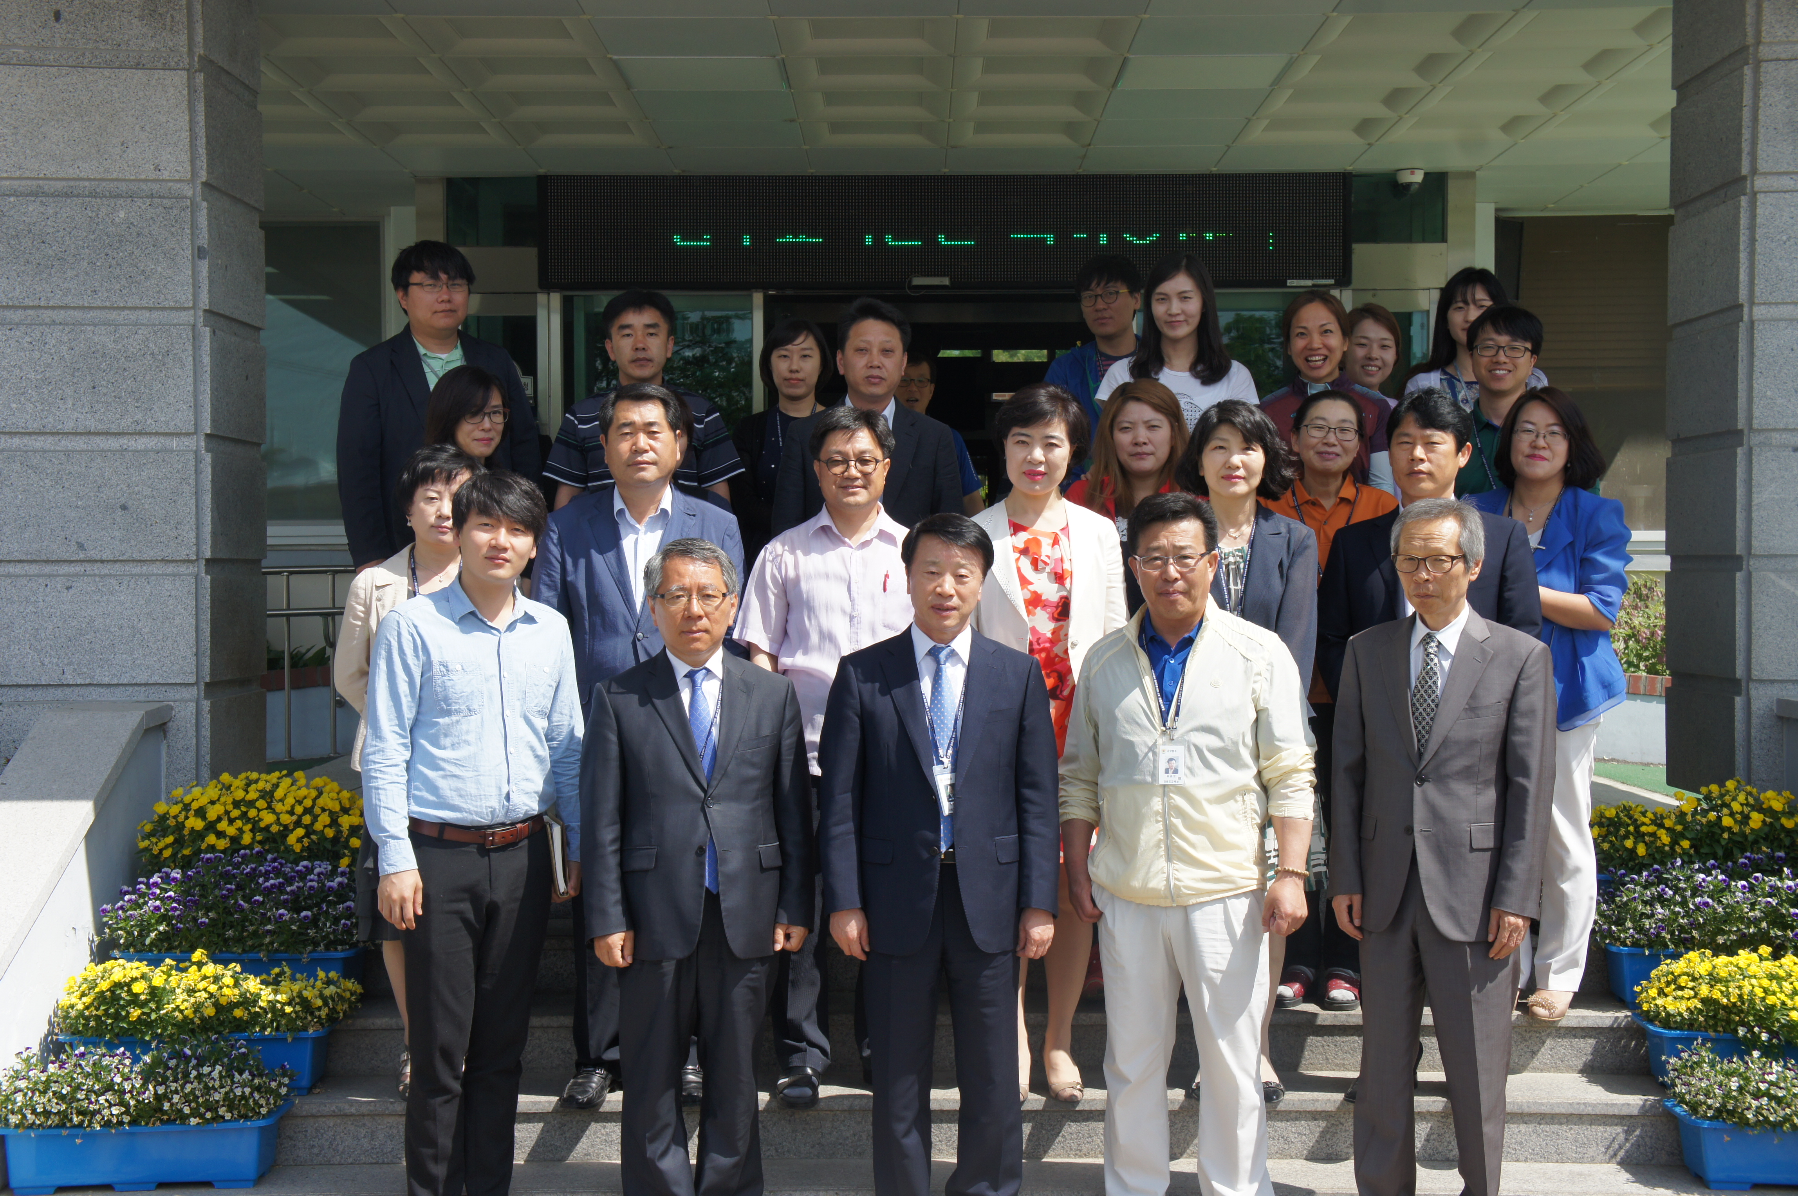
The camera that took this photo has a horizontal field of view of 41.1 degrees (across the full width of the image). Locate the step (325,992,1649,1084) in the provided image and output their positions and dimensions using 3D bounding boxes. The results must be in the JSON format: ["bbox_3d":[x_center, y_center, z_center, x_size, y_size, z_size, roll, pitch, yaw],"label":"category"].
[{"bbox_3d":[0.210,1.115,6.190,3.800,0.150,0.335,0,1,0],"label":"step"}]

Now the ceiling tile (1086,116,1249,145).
[{"bbox_3d":[1.085,-1.900,9.718,0.600,0.030,0.600,0,1,0],"label":"ceiling tile"}]

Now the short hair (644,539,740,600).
[{"bbox_3d":[-0.425,-0.053,4.920,0.190,0.145,0.205,0,1,-3],"label":"short hair"}]

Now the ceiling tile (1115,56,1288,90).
[{"bbox_3d":[1.099,-1.900,8.590,0.600,0.035,0.600,0,1,0],"label":"ceiling tile"}]

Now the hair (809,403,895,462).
[{"bbox_3d":[-0.113,-0.387,5.770,0.205,0.165,0.210,0,1,1],"label":"hair"}]

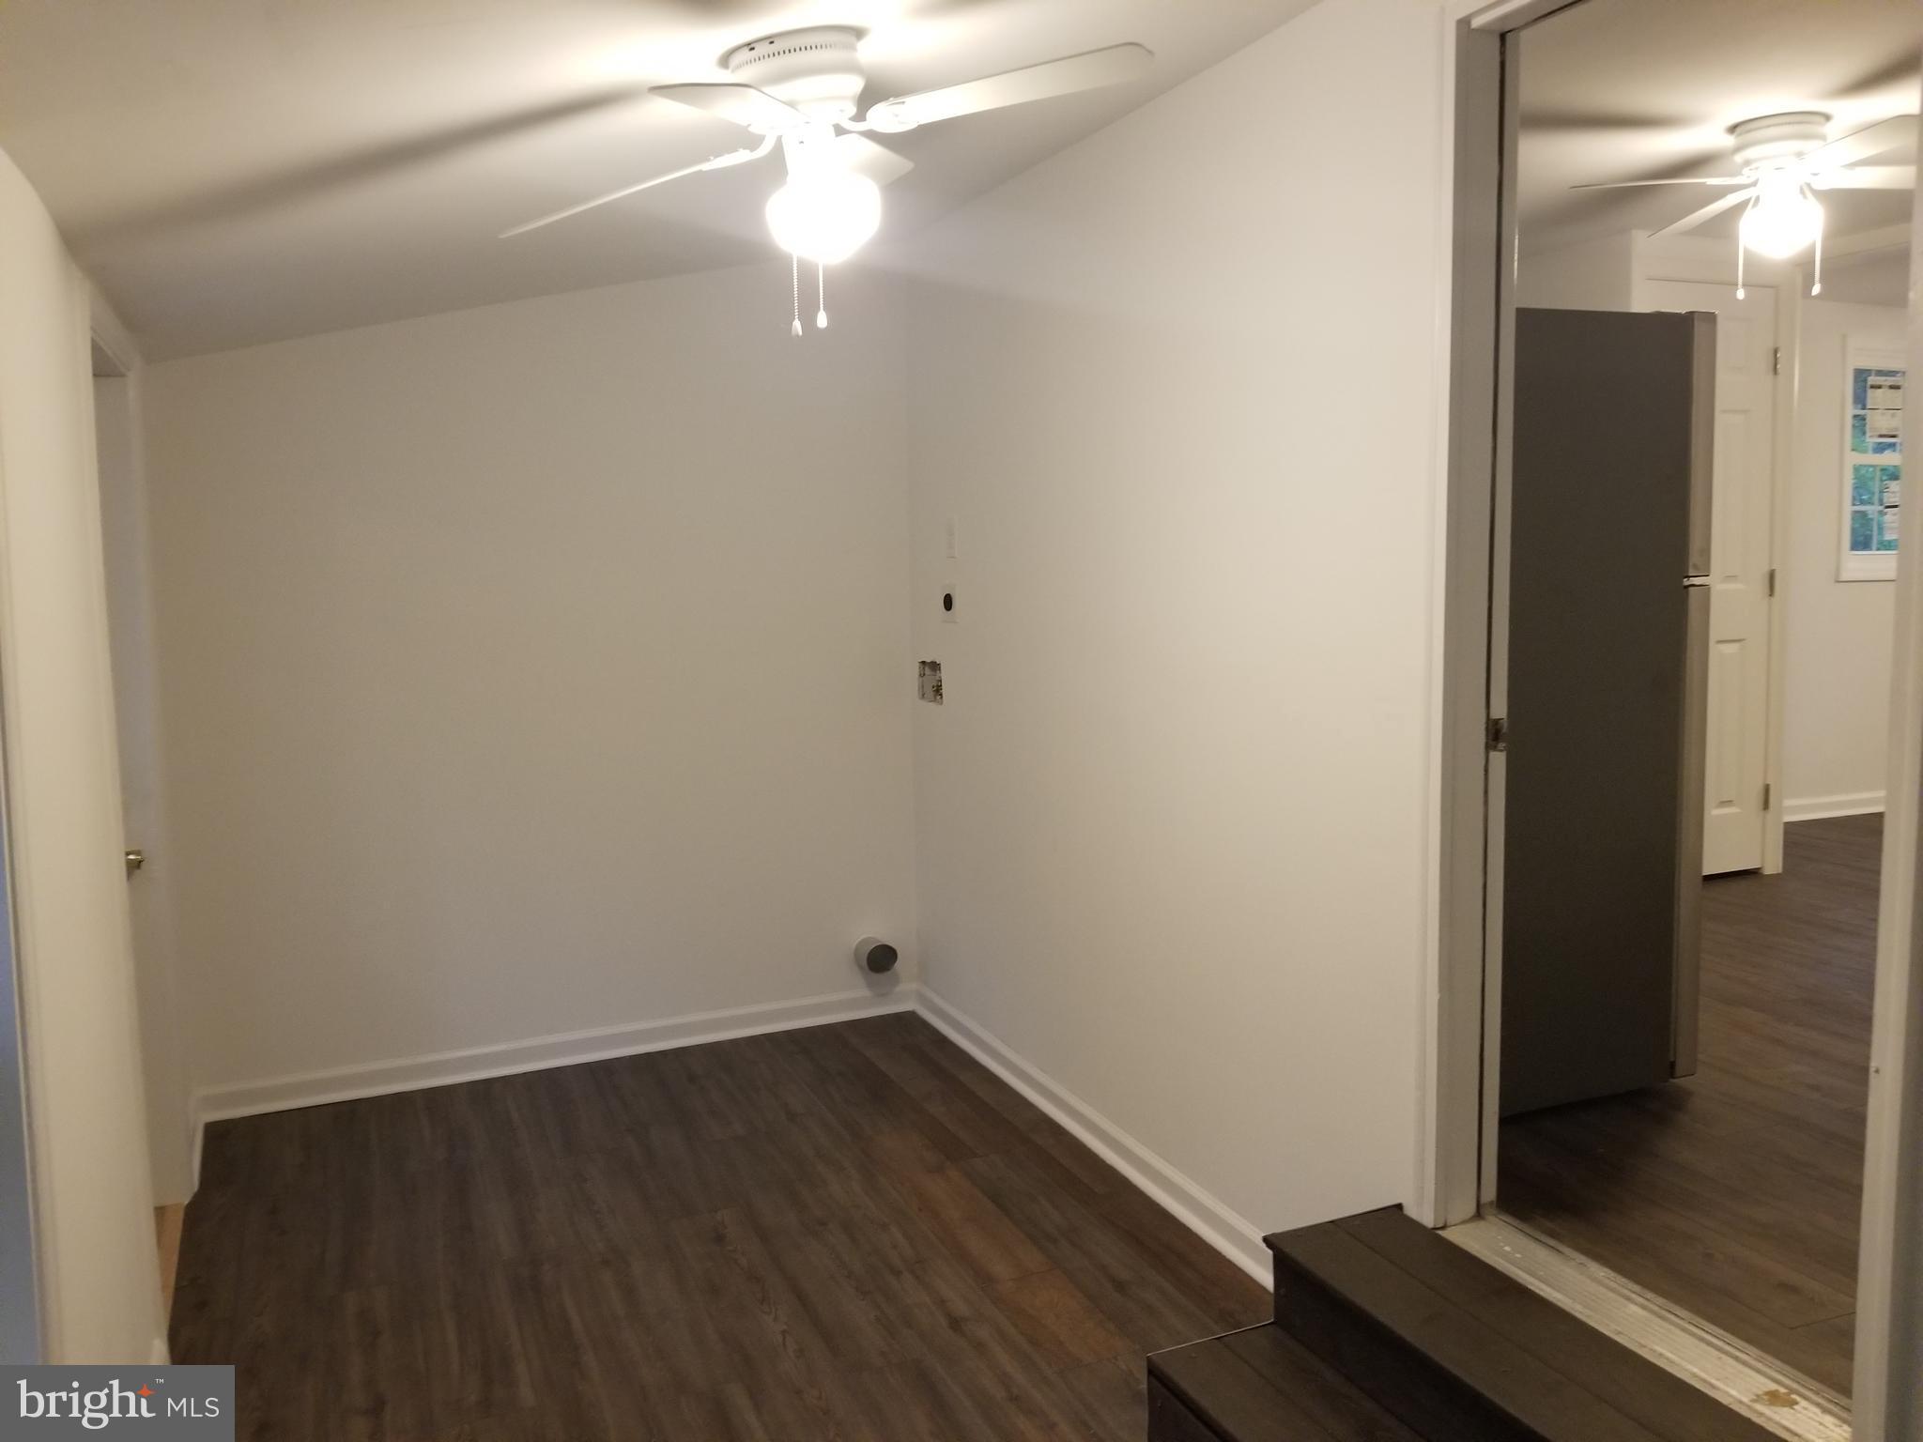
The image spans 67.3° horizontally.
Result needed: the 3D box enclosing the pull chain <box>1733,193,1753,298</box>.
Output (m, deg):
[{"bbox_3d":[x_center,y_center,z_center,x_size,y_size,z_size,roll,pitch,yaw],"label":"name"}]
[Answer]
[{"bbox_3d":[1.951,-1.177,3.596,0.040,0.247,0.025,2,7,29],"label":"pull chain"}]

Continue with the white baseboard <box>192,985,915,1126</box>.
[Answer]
[{"bbox_3d":[-1.151,1.020,4.513,2.172,0.090,0.020,-4,7,-24],"label":"white baseboard"}]

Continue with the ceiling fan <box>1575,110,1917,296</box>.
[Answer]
[{"bbox_3d":[2.007,-1.262,3.557,1.060,0.400,1.060,-2,6,-5],"label":"ceiling fan"}]

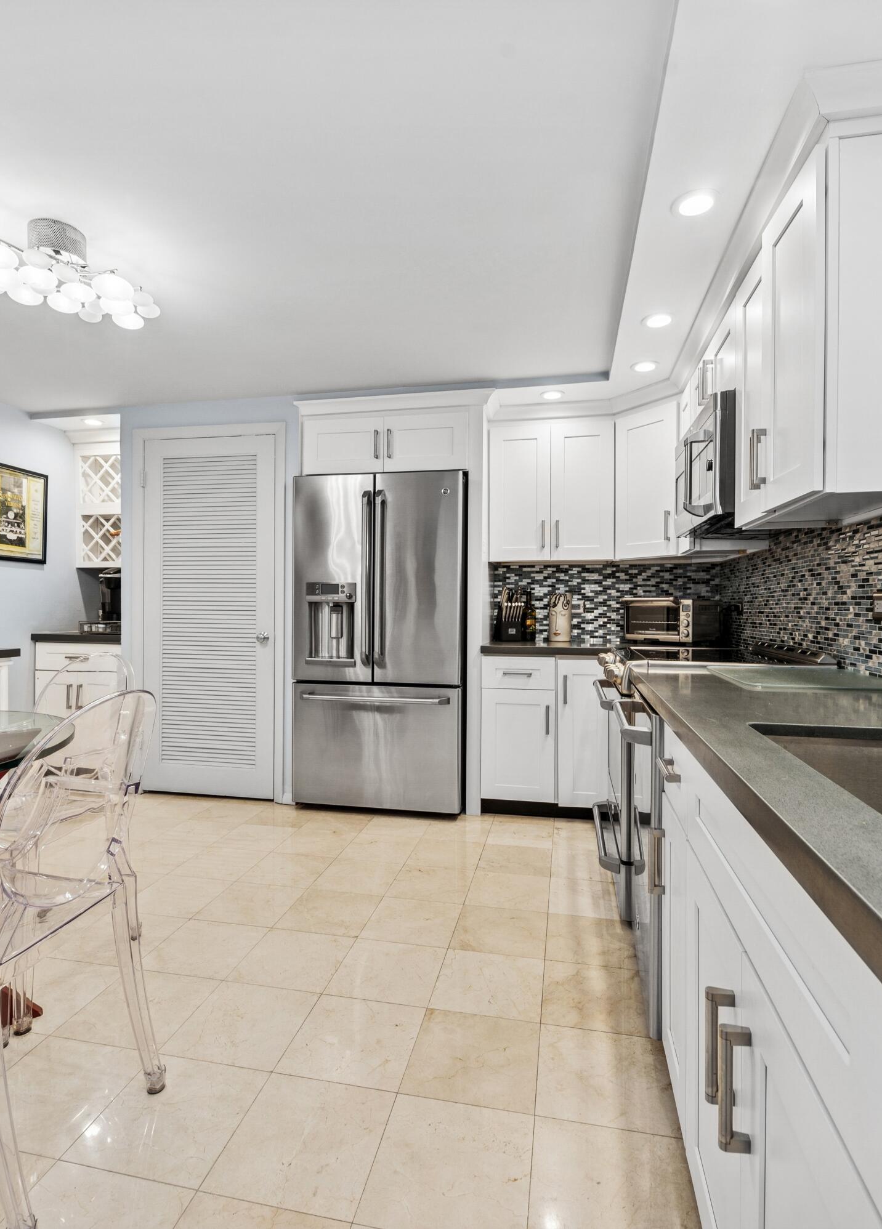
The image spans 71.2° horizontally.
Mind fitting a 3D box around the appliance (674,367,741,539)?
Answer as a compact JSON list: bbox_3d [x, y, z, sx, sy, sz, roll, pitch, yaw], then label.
[{"bbox_3d":[1.156,-0.535,2.358,0.400,0.420,0.765,0,1,12],"label":"appliance"}]

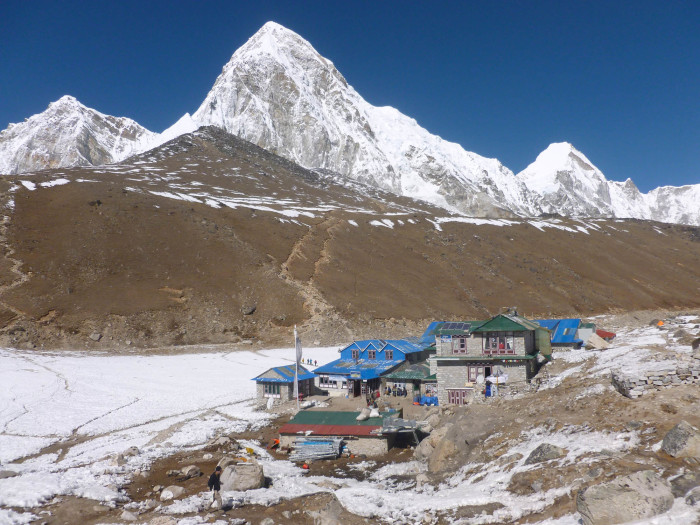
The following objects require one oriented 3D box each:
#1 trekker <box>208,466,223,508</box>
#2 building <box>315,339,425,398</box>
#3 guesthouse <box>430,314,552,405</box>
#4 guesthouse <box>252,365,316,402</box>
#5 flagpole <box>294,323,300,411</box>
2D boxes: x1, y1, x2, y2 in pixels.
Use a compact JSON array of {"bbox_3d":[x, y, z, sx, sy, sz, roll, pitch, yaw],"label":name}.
[{"bbox_3d":[-5.254,8.853,22.200,0.620,1.700,0.550,-3,-5,17],"label":"trekker"},{"bbox_3d":[2.570,12.719,69.511,9.200,6.000,12.000,-3,-5,26],"label":"building"},{"bbox_3d":[15.002,10.307,61.270,10.800,9.000,9.000,-3,-5,21],"label":"guesthouse"},{"bbox_3d":[-7.529,13.847,65.632,5.200,3.800,5.800,-3,-5,25],"label":"guesthouse"},{"bbox_3d":[-5.387,10.772,57.813,0.200,8.640,0.200,-3,-5,0],"label":"flagpole"}]

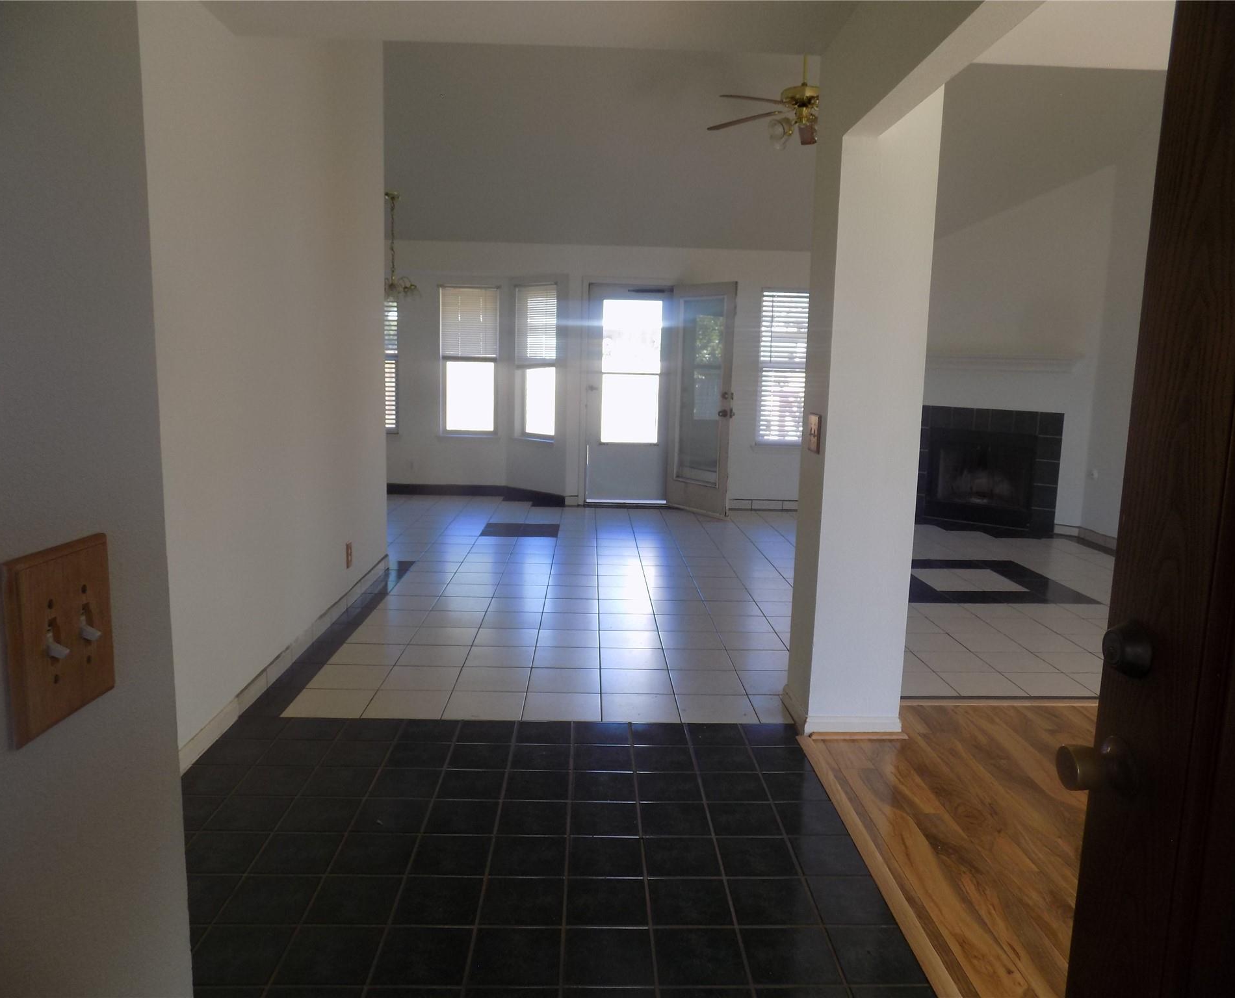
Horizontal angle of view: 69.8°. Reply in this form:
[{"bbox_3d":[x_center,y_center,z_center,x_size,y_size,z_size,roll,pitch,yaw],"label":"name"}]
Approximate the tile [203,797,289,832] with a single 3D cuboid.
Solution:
[{"bbox_3d":[-1.072,0.925,2.582,0.197,0.010,0.197,1,8,-2],"label":"tile"}]

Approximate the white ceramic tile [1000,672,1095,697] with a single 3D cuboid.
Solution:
[{"bbox_3d":[1.876,0.817,3.842,0.297,0.010,0.297,1,8,-2],"label":"white ceramic tile"}]

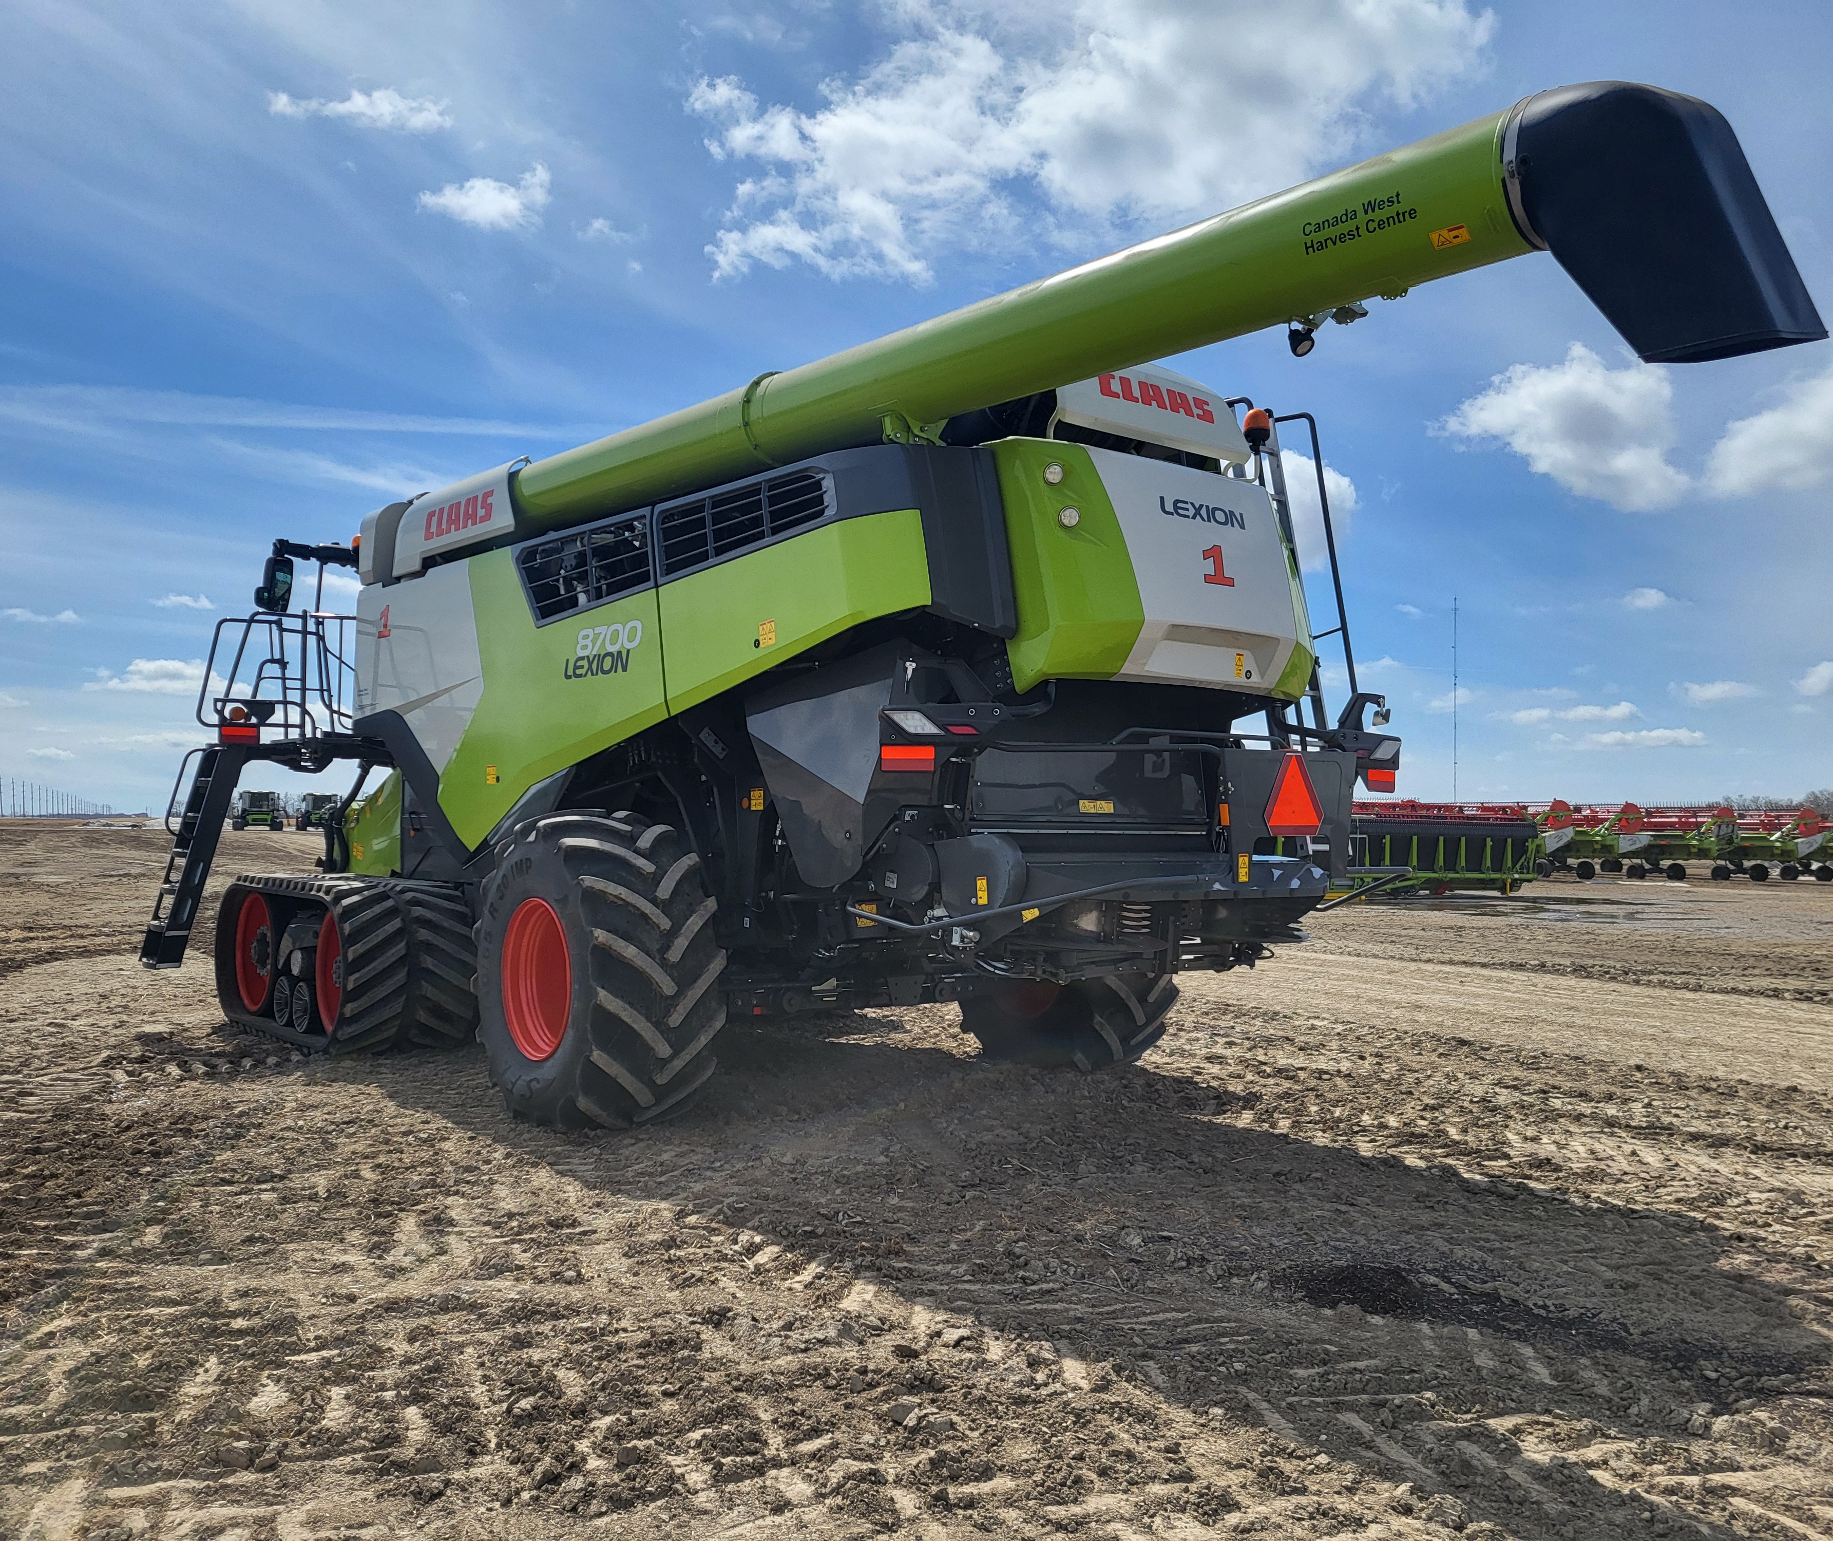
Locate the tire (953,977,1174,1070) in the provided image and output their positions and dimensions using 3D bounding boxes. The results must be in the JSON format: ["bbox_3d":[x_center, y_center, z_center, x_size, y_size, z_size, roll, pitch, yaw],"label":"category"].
[{"bbox_3d":[0.971,1.143,10.136,0.720,1.620,1.620,2,-3,-39],"label":"tire"}]

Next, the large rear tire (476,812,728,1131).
[{"bbox_3d":[-1.658,1.035,7.986,0.720,1.620,1.620,2,-3,-39],"label":"large rear tire"}]

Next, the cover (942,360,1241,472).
[{"bbox_3d":[0.850,-1.725,7.751,1.320,0.600,1.050,2,-3,-39],"label":"cover"}]

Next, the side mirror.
[{"bbox_3d":[-4.974,-1.433,11.992,0.160,0.460,0.280,-1,-3,40],"label":"side mirror"}]

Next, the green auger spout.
[{"bbox_3d":[-0.187,-1.478,6.905,0.460,0.860,7.700,2,-3,-40],"label":"green auger spout"}]

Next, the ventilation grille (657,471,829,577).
[{"bbox_3d":[-0.864,-1.155,7.492,0.080,0.380,1.500,2,-3,-39],"label":"ventilation grille"}]

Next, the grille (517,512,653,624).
[{"bbox_3d":[-1.861,-1.103,8.704,0.080,0.500,1.600,2,-3,-39],"label":"grille"}]

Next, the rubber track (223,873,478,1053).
[{"bbox_3d":[-4.121,1.315,11.043,0.890,1.140,2.780,2,-3,-39],"label":"rubber track"}]

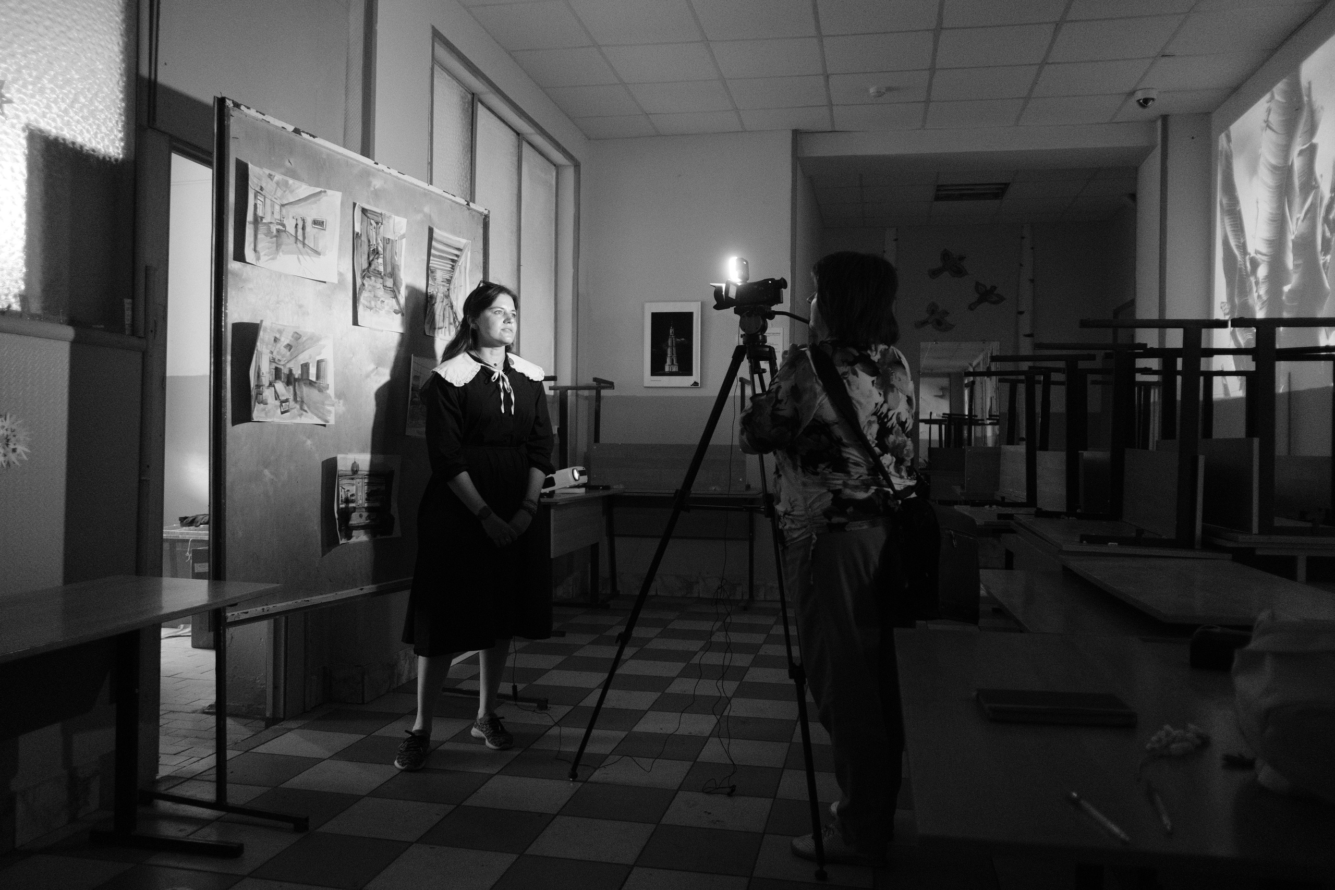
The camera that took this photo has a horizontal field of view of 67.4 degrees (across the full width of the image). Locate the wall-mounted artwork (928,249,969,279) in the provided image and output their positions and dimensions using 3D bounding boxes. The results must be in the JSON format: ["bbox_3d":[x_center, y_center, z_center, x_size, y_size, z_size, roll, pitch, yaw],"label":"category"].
[{"bbox_3d":[2.744,-1.760,9.775,0.374,0.295,0.020,1,0,12],"label":"wall-mounted artwork"}]

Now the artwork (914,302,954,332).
[{"bbox_3d":[2.614,-1.255,9.800,0.385,0.295,0.020,1,0,12],"label":"artwork"}]

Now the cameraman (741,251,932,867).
[{"bbox_3d":[0.486,0.275,2.780,0.450,1.620,0.490,1,0,37],"label":"cameraman"}]

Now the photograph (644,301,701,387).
[{"bbox_3d":[0.041,-0.717,7.137,0.408,0.607,0.025,1,0,12],"label":"photograph"}]

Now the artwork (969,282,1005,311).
[{"bbox_3d":[3.097,-1.439,9.699,0.350,0.263,0.020,1,0,12],"label":"artwork"}]

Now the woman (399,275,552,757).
[{"bbox_3d":[-0.669,0.244,3.460,0.500,1.630,0.410,1,0,-30],"label":"woman"}]

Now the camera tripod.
[{"bbox_3d":[0.126,0.340,3.087,0.870,1.475,0.990,1,0,19],"label":"camera tripod"}]

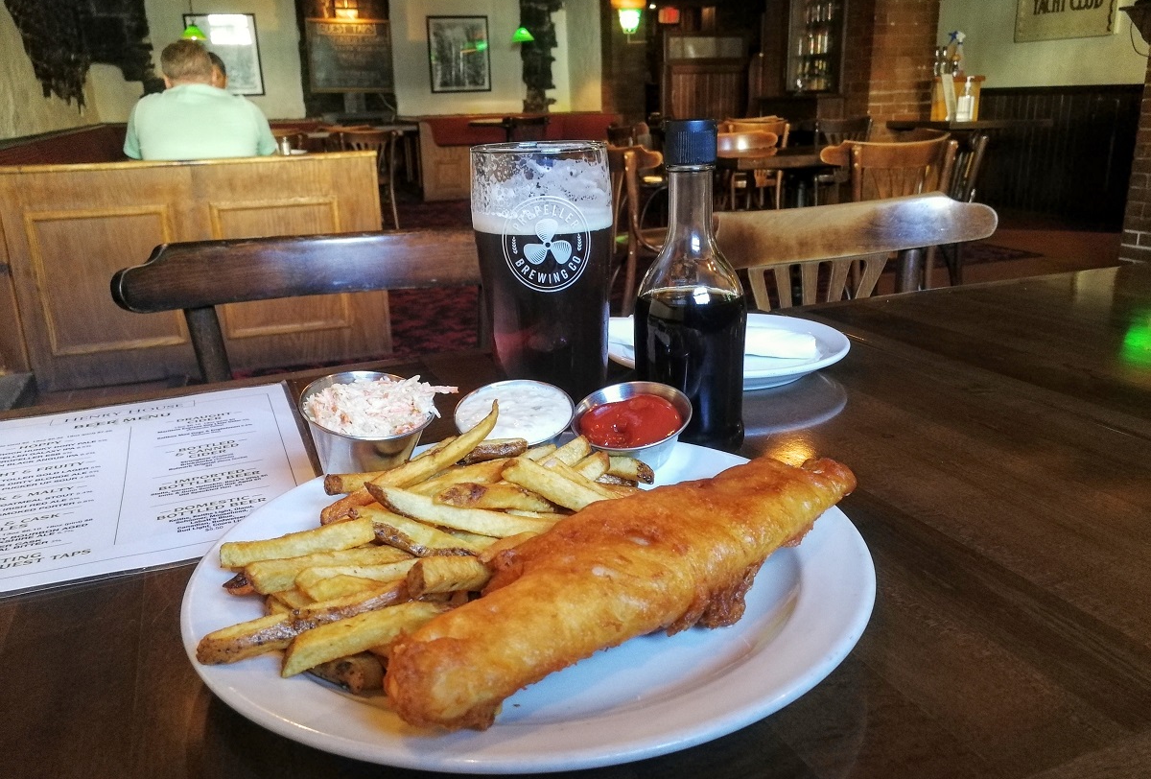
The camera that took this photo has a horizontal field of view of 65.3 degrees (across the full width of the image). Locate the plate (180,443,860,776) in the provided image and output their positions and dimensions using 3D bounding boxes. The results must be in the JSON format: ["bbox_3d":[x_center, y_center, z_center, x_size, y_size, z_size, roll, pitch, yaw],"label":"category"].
[{"bbox_3d":[-0.018,0.075,0.382,0.275,0.025,0.275,-2,17,0],"label":"plate"}]

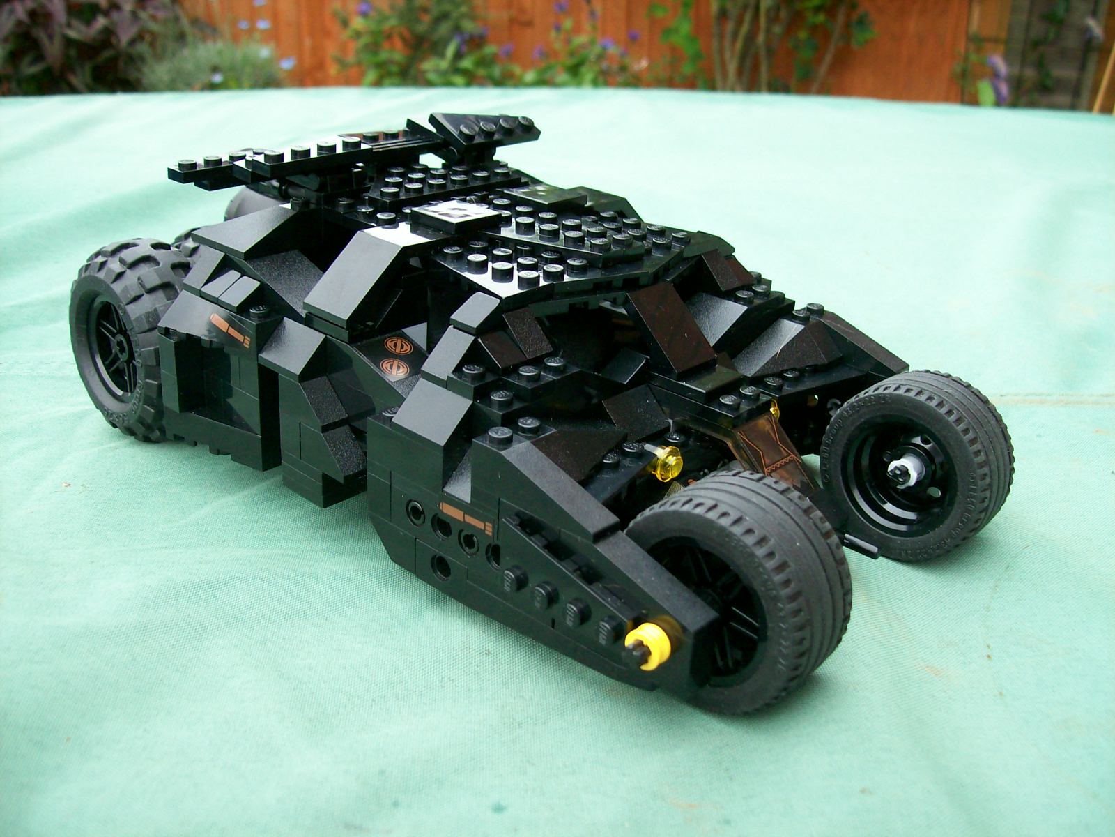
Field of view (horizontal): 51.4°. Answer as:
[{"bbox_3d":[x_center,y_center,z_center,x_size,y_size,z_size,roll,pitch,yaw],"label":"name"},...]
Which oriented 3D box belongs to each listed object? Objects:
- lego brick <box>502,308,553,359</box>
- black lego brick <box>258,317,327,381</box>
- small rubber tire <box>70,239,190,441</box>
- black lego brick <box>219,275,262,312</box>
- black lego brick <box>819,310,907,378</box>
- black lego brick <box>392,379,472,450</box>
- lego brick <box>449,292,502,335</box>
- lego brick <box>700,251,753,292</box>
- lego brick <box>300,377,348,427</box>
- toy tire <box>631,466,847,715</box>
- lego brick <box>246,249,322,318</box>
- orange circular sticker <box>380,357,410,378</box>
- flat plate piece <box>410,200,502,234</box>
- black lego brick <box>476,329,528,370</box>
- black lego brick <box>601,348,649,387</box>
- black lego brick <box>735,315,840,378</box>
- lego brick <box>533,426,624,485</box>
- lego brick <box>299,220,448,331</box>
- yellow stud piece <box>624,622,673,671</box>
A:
[{"bbox_3d":[-0.009,-0.019,0.250,0.016,0.010,0.008,23,30,36],"label":"lego brick"},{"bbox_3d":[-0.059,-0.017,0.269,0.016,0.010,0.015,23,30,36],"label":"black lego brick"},{"bbox_3d":[-0.115,-0.022,0.329,0.056,0.056,0.026,21,30,37],"label":"small rubber tire"},{"bbox_3d":[-0.077,-0.031,0.284,0.008,0.006,0.008,23,30,36],"label":"black lego brick"},{"bbox_3d":[0.077,-0.020,0.302,0.032,0.011,0.008,23,30,36],"label":"black lego brick"},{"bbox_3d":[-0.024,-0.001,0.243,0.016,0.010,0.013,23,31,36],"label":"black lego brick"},{"bbox_3d":[-0.017,-0.022,0.248,0.008,0.006,0.008,23,31,36],"label":"lego brick"},{"bbox_3d":[0.041,-0.039,0.300,0.015,0.010,0.016,23,30,36],"label":"lego brick"},{"bbox_3d":[-0.056,-0.005,0.265,0.016,0.010,0.008,23,30,36],"label":"lego brick"},{"bbox_3d":[0.034,0.034,0.226,0.044,0.044,0.022,21,30,37],"label":"toy tire"},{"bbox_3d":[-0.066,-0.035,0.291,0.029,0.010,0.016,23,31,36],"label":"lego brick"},{"bbox_3d":[-0.037,-0.012,0.267,0.007,0.001,0.007,40,40,26],"label":"orange circular sticker"},{"bbox_3d":[-0.025,-0.051,0.293,0.016,0.003,0.016,23,30,36],"label":"flat plate piece"},{"bbox_3d":[-0.012,-0.014,0.240,0.008,0.006,0.008,23,30,36],"label":"black lego brick"},{"bbox_3d":[0.015,-0.011,0.262,0.008,0.006,0.008,23,30,36],"label":"black lego brick"},{"bbox_3d":[0.058,-0.017,0.293,0.016,0.011,0.032,23,30,36],"label":"black lego brick"},{"bbox_3d":[0.005,0.004,0.239,0.016,0.010,0.032,23,30,36],"label":"lego brick"},{"bbox_3d":[-0.044,-0.035,0.278,0.016,0.017,0.029,23,31,36],"label":"lego brick"},{"bbox_3d":[0.016,0.039,0.201,0.007,0.007,0.004,23,30,36],"label":"yellow stud piece"}]

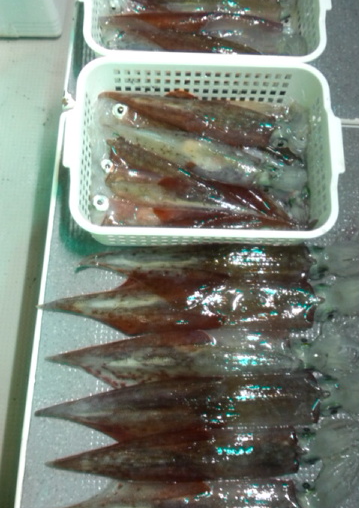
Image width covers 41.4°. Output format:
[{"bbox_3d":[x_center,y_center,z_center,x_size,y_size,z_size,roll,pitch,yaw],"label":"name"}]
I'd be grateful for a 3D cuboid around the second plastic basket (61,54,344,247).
[{"bbox_3d":[0.027,-0.114,0.572,0.313,0.082,0.218,1,75,-2],"label":"second plastic basket"}]

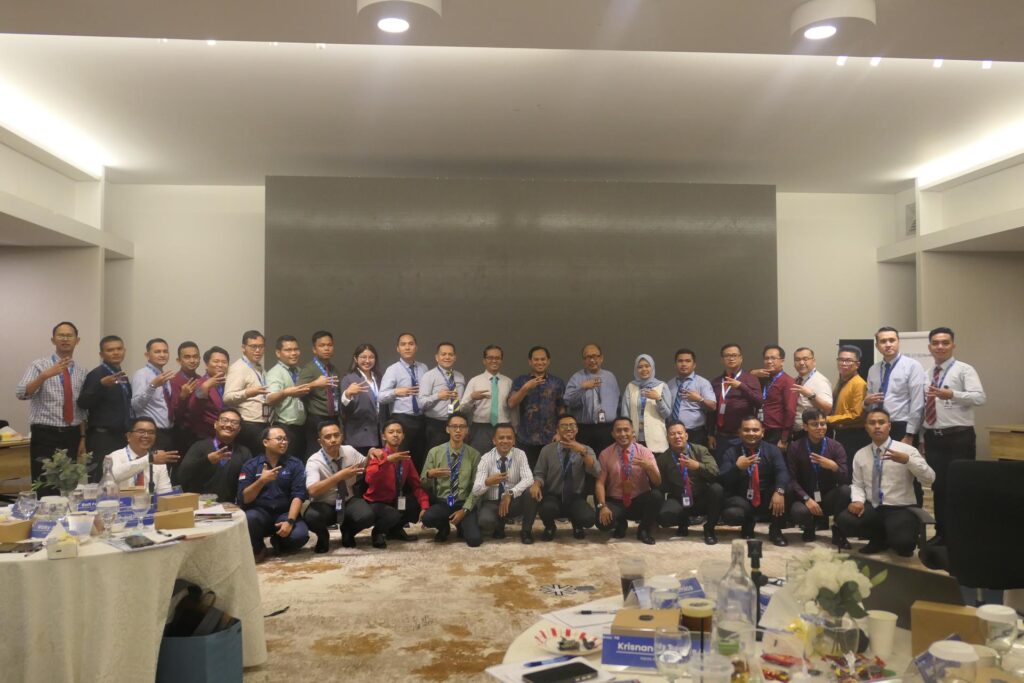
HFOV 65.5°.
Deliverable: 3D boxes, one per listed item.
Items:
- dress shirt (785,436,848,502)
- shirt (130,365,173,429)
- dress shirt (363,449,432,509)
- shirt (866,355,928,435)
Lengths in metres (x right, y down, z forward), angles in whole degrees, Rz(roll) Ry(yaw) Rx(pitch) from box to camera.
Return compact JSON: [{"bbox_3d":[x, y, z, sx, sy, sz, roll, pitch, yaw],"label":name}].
[{"bbox_3d":[2.561,1.085,6.700,0.520,0.570,0.350,-1,-2,20],"label":"dress shirt"},{"bbox_3d":[-2.993,0.459,6.650,0.320,0.550,0.460,-1,-2,30],"label":"shirt"},{"bbox_3d":[-0.975,1.156,6.720,0.510,0.470,0.350,1,-2,-24],"label":"dress shirt"},{"bbox_3d":[3.186,0.439,6.600,0.470,0.650,0.320,-2,-2,44],"label":"shirt"}]

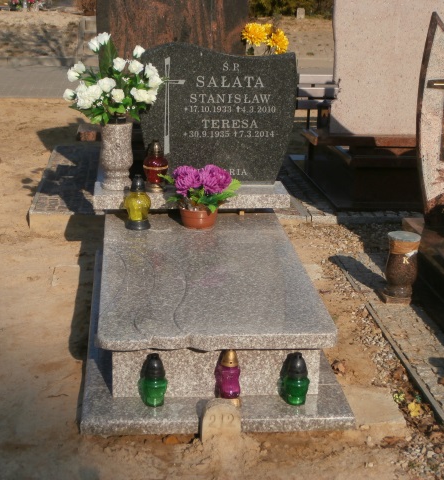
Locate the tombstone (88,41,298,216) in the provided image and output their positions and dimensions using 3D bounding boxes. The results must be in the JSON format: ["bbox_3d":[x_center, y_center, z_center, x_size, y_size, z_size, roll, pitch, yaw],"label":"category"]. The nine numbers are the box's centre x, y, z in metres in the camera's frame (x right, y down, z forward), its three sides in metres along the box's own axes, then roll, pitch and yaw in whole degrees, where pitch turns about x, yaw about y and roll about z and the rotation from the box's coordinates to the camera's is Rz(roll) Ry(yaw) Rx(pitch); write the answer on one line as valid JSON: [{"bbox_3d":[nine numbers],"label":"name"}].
[{"bbox_3d":[-0.127,-0.553,5.134,0.992,0.754,0.322,0,16,-5],"label":"tombstone"}]

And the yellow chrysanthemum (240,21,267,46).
[{"bbox_3d":[0.185,-1.205,6.181,0.155,0.141,0.143,0,16,-5],"label":"yellow chrysanthemum"}]

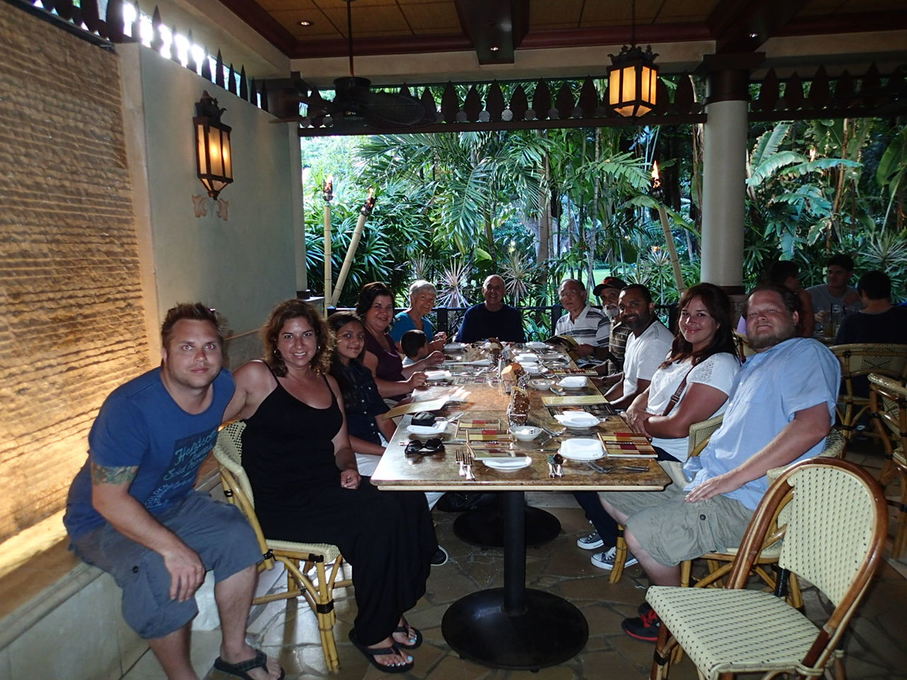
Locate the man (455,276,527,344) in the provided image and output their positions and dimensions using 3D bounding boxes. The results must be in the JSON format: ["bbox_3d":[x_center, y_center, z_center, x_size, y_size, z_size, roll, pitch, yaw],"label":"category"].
[{"bbox_3d":[0.305,0.136,5.101,0.580,1.280,0.780,0,7,3],"label":"man"}]

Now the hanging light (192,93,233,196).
[{"bbox_3d":[-1.384,-1.117,3.762,0.170,0.580,0.260,0,7,6],"label":"hanging light"}]

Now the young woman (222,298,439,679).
[{"bbox_3d":[-0.409,0.493,2.388,0.700,1.290,0.500,4,9,33],"label":"young woman"}]

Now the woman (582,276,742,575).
[{"bbox_3d":[1.005,0.398,2.998,0.820,1.280,0.560,-4,8,-22],"label":"woman"}]

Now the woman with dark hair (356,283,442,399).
[{"bbox_3d":[-0.309,0.360,3.517,0.760,1.260,0.500,4,9,35],"label":"woman with dark hair"}]

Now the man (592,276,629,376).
[{"bbox_3d":[0.930,0.241,4.224,0.800,1.280,0.500,-3,8,-18],"label":"man"}]

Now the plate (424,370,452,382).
[{"bbox_3d":[-0.089,0.207,3.627,0.165,0.030,0.165,0,7,3],"label":"plate"}]

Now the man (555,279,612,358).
[{"bbox_3d":[0.876,0.191,4.725,0.780,1.250,0.520,-7,9,-39],"label":"man"}]

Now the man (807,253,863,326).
[{"bbox_3d":[2.682,0.099,4.618,0.530,1.410,0.760,2,8,20],"label":"man"}]

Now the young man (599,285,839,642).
[{"bbox_3d":[0.999,0.482,2.481,0.780,1.370,0.640,-2,7,-7],"label":"young man"}]

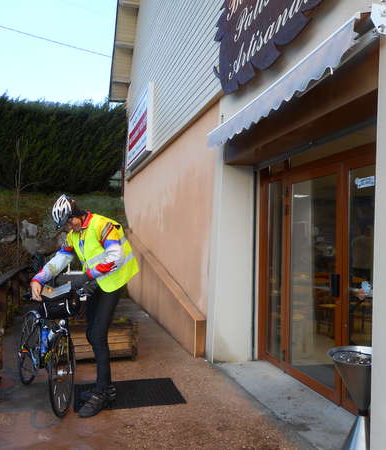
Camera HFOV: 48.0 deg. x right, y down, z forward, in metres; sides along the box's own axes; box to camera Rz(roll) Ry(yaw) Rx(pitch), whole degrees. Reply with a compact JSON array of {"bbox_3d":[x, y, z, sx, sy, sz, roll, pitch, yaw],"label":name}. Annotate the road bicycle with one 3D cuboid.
[{"bbox_3d":[-1.296,1.016,3.791,0.453,1.005,1.635,3,-4,-36],"label":"road bicycle"}]

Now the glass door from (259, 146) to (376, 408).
[{"bbox_3d":[1.158,0.465,4.109,0.099,2.167,2.246,2,-3,-17],"label":"glass door"}]

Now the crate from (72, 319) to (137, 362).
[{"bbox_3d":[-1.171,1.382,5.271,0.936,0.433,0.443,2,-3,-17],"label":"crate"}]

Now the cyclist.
[{"bbox_3d":[-0.878,0.644,3.522,0.808,1.734,0.552,4,-4,-40],"label":"cyclist"}]

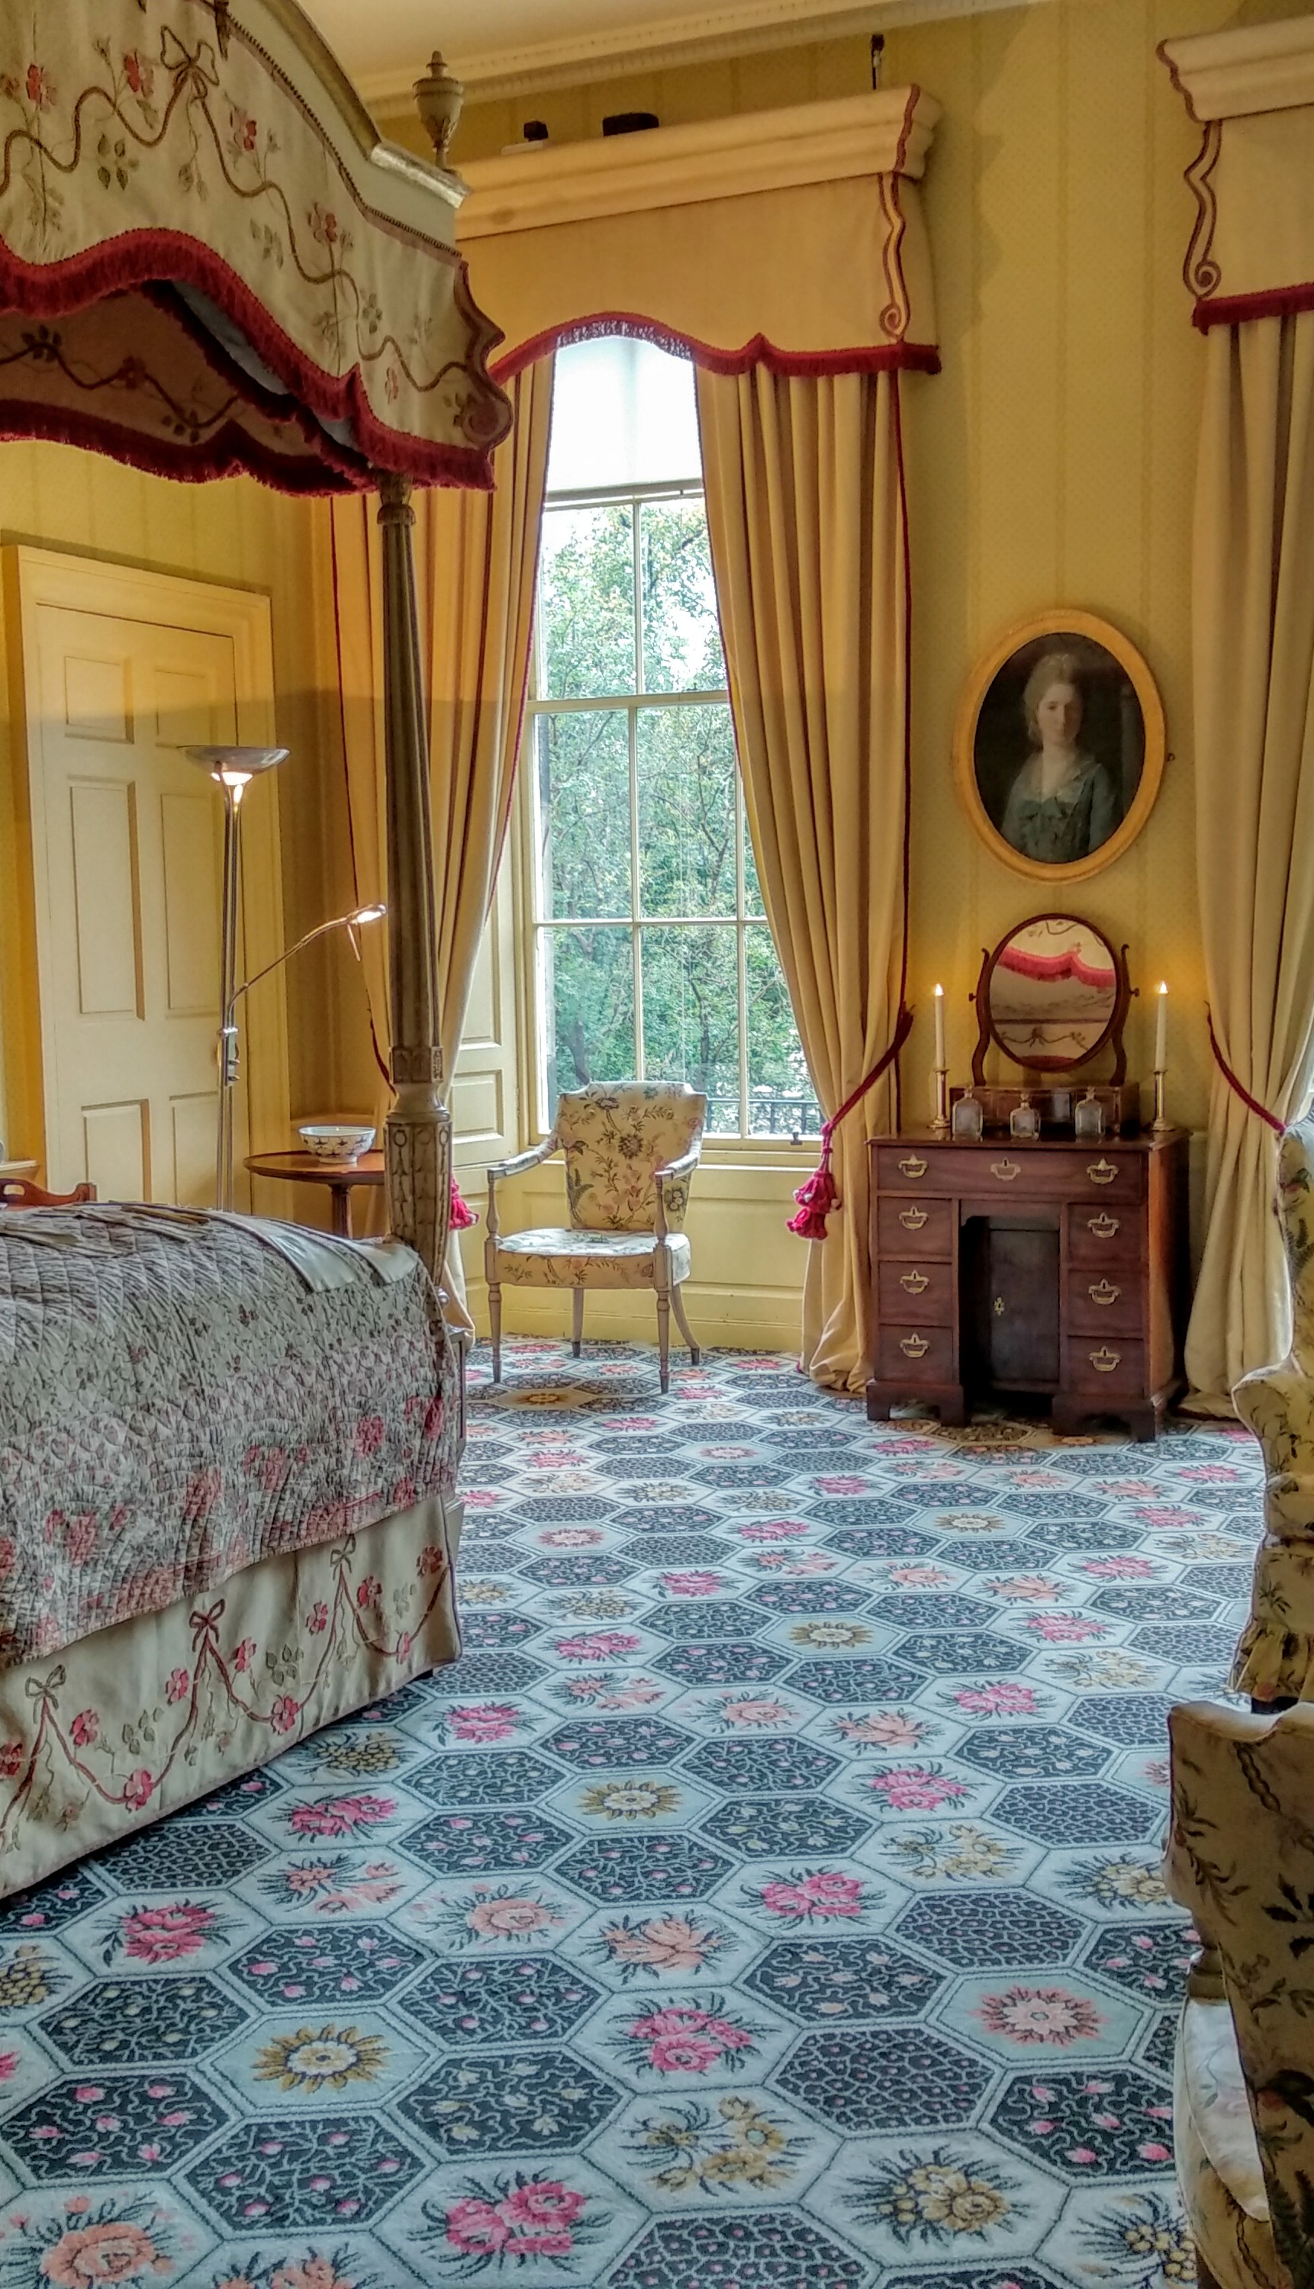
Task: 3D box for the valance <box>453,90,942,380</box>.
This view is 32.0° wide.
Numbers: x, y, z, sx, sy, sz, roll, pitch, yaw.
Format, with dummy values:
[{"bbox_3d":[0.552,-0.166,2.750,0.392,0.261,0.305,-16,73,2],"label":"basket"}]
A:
[{"bbox_3d":[-0.189,-2.593,6.942,2.088,0.749,0.286,1,6,24],"label":"valance"}]

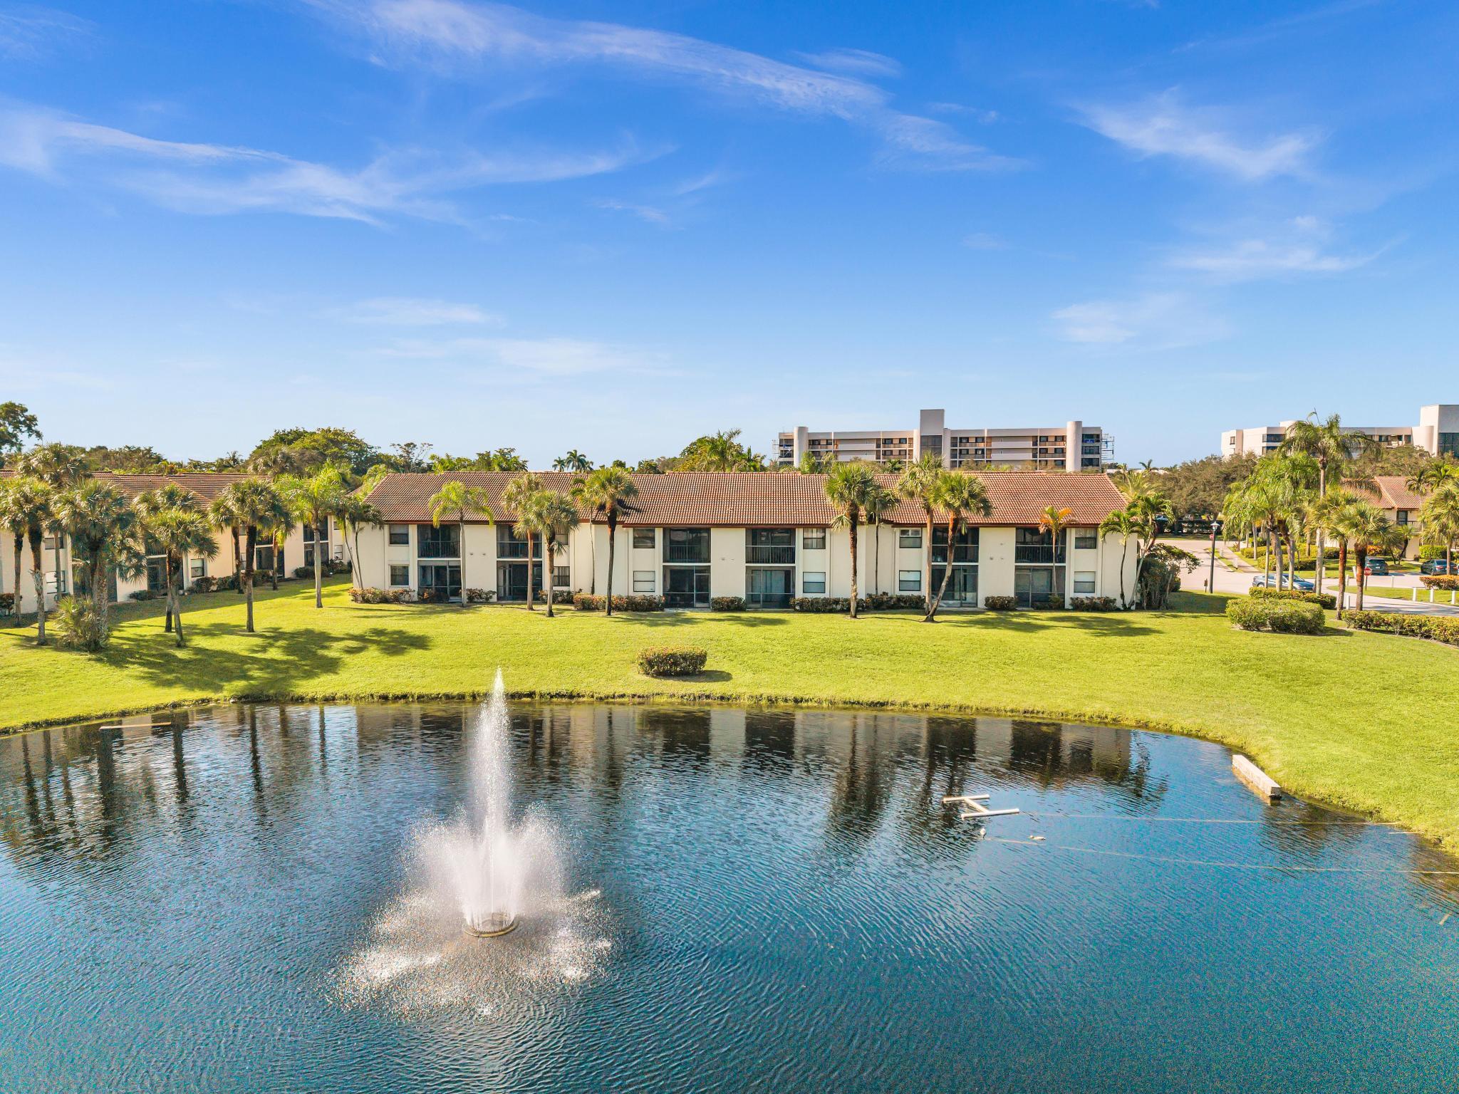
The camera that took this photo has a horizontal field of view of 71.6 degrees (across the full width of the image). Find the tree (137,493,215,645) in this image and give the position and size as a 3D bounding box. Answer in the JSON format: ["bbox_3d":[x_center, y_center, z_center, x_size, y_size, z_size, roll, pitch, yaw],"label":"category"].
[{"bbox_3d":[-29.407,1.320,53.719,3.800,7.900,3.800,0,4,0],"label":"tree"}]

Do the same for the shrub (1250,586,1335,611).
[{"bbox_3d":[36.500,3.288,65.466,1.600,0.950,5.800,-2,5,-23],"label":"shrub"}]

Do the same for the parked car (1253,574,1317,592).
[{"bbox_3d":[41.935,2.605,76.449,1.800,1.420,4.600,-2,5,-30],"label":"parked car"}]

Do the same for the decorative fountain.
[{"bbox_3d":[-5.625,5.759,22.104,5.900,5.800,6.000,0,4,0],"label":"decorative fountain"}]

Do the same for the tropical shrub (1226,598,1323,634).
[{"bbox_3d":[30.484,3.816,56.513,5.200,1.450,3.200,0,4,0],"label":"tropical shrub"}]

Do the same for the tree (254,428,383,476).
[{"bbox_3d":[-45.054,-6.100,110.076,13.200,13.890,13.000,0,4,0],"label":"tree"}]

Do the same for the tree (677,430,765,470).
[{"bbox_3d":[-0.601,-4.793,97.106,8.200,12.990,7.500,0,4,0],"label":"tree"}]

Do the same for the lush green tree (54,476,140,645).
[{"bbox_3d":[-32.989,0.881,52.488,4.500,8.600,4.500,0,4,0],"label":"lush green tree"}]

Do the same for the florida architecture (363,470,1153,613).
[{"bbox_3d":[0.900,-0.854,69.692,49.500,8.500,15.000,0,4,2],"label":"florida architecture"}]

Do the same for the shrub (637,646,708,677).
[{"bbox_3d":[-2.777,5.524,49.257,3.300,1.200,1.700,0,4,0],"label":"shrub"}]

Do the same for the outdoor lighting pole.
[{"bbox_3d":[34.205,0.630,71.335,0.600,5.360,0.600,0,4,0],"label":"outdoor lighting pole"}]

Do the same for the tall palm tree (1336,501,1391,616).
[{"bbox_3d":[36.995,0.794,58.750,3.400,6.900,3.400,0,4,0],"label":"tall palm tree"}]

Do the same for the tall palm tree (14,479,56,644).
[{"bbox_3d":[-36.376,0.780,52.711,2.300,8.610,2.300,0,4,0],"label":"tall palm tree"}]

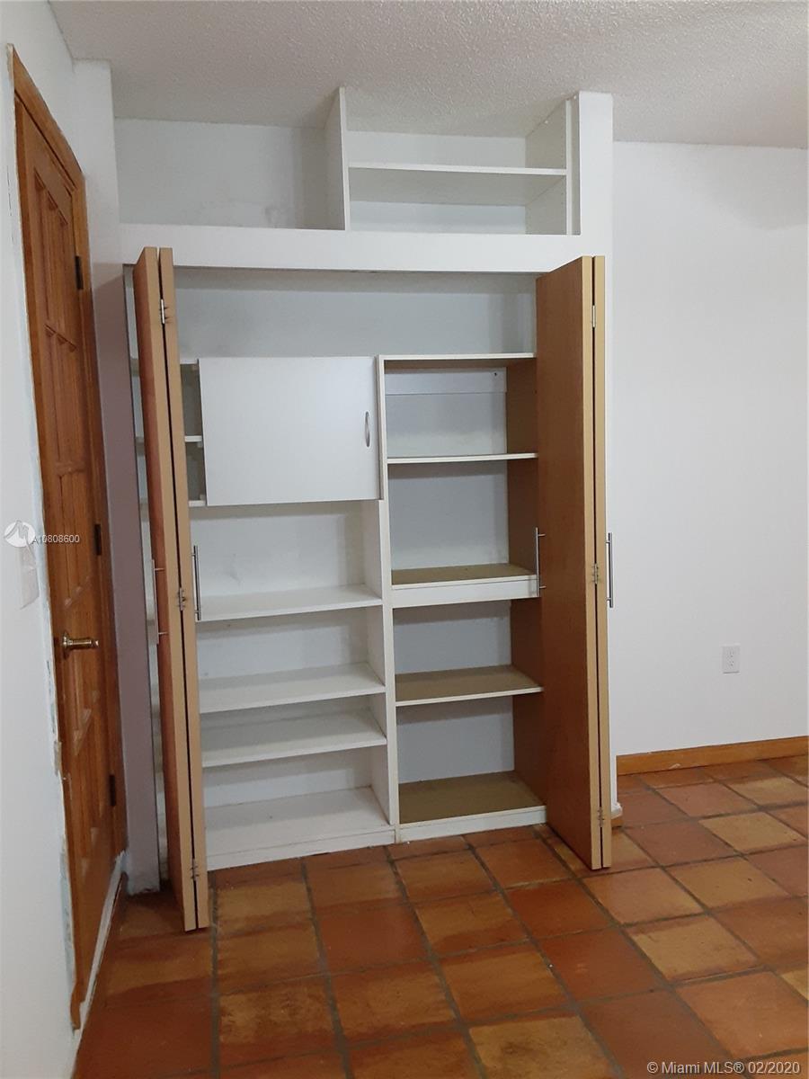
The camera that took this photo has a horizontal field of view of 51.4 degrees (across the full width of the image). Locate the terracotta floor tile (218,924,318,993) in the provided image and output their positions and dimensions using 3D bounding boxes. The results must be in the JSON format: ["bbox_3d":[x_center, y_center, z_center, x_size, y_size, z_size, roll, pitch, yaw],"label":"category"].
[{"bbox_3d":[-0.388,1.190,2.400,0.284,0.015,0.272,-3,6,-12],"label":"terracotta floor tile"}]

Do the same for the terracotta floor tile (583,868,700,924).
[{"bbox_3d":[0.747,1.125,2.646,0.280,0.015,0.276,-3,6,-12],"label":"terracotta floor tile"}]

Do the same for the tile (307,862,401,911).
[{"bbox_3d":[-0.161,1.145,2.752,0.283,0.015,0.278,-3,6,-12],"label":"tile"}]

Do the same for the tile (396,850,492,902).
[{"bbox_3d":[0.128,1.128,2.819,0.281,0.015,0.276,-3,6,-12],"label":"tile"}]

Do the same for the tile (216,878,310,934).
[{"bbox_3d":[-0.441,1.136,2.624,0.268,0.015,0.268,-3,6,-12],"label":"tile"}]

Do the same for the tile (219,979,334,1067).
[{"bbox_3d":[-0.332,1.248,2.182,0.286,0.013,0.283,-3,6,-12],"label":"tile"}]

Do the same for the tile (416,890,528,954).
[{"bbox_3d":[0.191,1.156,2.532,0.280,0.015,0.284,-3,6,-12],"label":"tile"}]

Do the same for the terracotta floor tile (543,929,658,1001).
[{"bbox_3d":[0.532,1.167,2.311,0.271,0.015,0.277,-3,6,-12],"label":"terracotta floor tile"}]

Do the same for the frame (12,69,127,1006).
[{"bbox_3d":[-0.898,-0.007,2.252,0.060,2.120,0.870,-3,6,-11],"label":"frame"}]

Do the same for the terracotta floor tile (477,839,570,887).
[{"bbox_3d":[0.398,1.090,2.810,0.258,0.015,0.268,-3,6,-12],"label":"terracotta floor tile"}]

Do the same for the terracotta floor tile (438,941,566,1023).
[{"bbox_3d":[0.254,1.184,2.244,0.281,0.015,0.279,-3,6,-12],"label":"terracotta floor tile"}]

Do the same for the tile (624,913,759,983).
[{"bbox_3d":[0.832,1.186,2.448,0.277,0.013,0.283,-3,6,-12],"label":"tile"}]

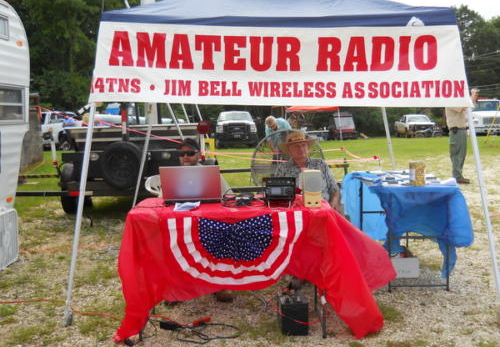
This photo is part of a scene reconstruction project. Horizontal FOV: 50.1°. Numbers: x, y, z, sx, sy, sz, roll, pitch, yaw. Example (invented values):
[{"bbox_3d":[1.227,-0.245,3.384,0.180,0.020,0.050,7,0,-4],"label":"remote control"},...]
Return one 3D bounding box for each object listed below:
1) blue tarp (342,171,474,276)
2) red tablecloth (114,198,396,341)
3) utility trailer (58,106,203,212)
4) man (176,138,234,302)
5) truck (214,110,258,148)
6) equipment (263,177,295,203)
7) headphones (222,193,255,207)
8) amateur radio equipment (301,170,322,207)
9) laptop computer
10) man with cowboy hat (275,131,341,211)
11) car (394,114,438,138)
[{"bbox_3d":[1.290,0.365,4.573,0.780,0.660,1.300,0,7,0],"label":"blue tarp"},{"bbox_3d":[0.060,0.567,3.489,1.640,0.740,0.820,0,7,0],"label":"red tablecloth"},{"bbox_3d":[-1.420,-0.243,7.824,1.880,1.360,2.600,0,7,0],"label":"utility trailer"},{"bbox_3d":[-0.380,0.287,4.211,0.550,1.140,0.820,0,7,-3],"label":"man"},{"bbox_3d":[-0.867,-2.545,29.810,2.030,1.930,5.900,-1,7,-5],"label":"truck"},{"bbox_3d":[0.197,0.105,3.475,0.190,0.160,0.220,0,7,-2],"label":"equipment"},{"bbox_3d":[-0.075,0.159,3.492,0.200,0.070,0.170,0,7,0],"label":"headphones"},{"bbox_3d":[0.394,0.089,3.413,0.110,0.226,0.125,0,7,0],"label":"amateur radio equipment"},{"bbox_3d":[-0.395,0.065,3.591,0.378,0.235,0.330,-1,7,-8],"label":"laptop computer"},{"bbox_3d":[0.450,0.256,4.258,0.570,1.190,0.800,-1,7,-6],"label":"man with cowboy hat"},{"bbox_3d":[13.659,-4.010,44.415,2.000,1.900,5.700,0,7,4],"label":"car"}]

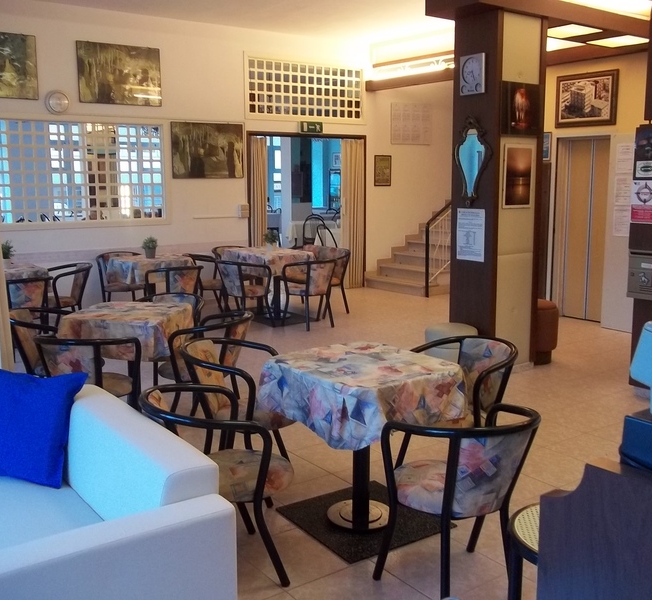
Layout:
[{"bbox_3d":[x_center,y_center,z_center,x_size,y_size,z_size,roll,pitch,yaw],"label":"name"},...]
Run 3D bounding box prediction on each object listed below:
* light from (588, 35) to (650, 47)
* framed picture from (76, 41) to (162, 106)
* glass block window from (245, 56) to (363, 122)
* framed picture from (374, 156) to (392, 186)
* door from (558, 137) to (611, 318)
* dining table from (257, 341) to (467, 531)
[{"bbox_3d":[2.755,-2.446,6.912,0.440,0.060,0.440,-7,11,-34],"label":"light"},{"bbox_3d":[-2.314,-2.536,8.341,0.970,0.655,0.030,-7,12,-37],"label":"framed picture"},{"bbox_3d":[-0.229,-2.721,9.679,2.004,0.773,0.080,-8,12,-40],"label":"glass block window"},{"bbox_3d":[0.802,-1.781,10.197,0.030,0.428,0.315,-8,12,-40],"label":"framed picture"},{"bbox_3d":[2.826,-0.784,8.236,0.060,2.000,0.690,-7,11,-34],"label":"door"},{"bbox_3d":[0.167,0.656,3.480,0.690,0.750,0.720,-7,12,-37],"label":"dining table"}]

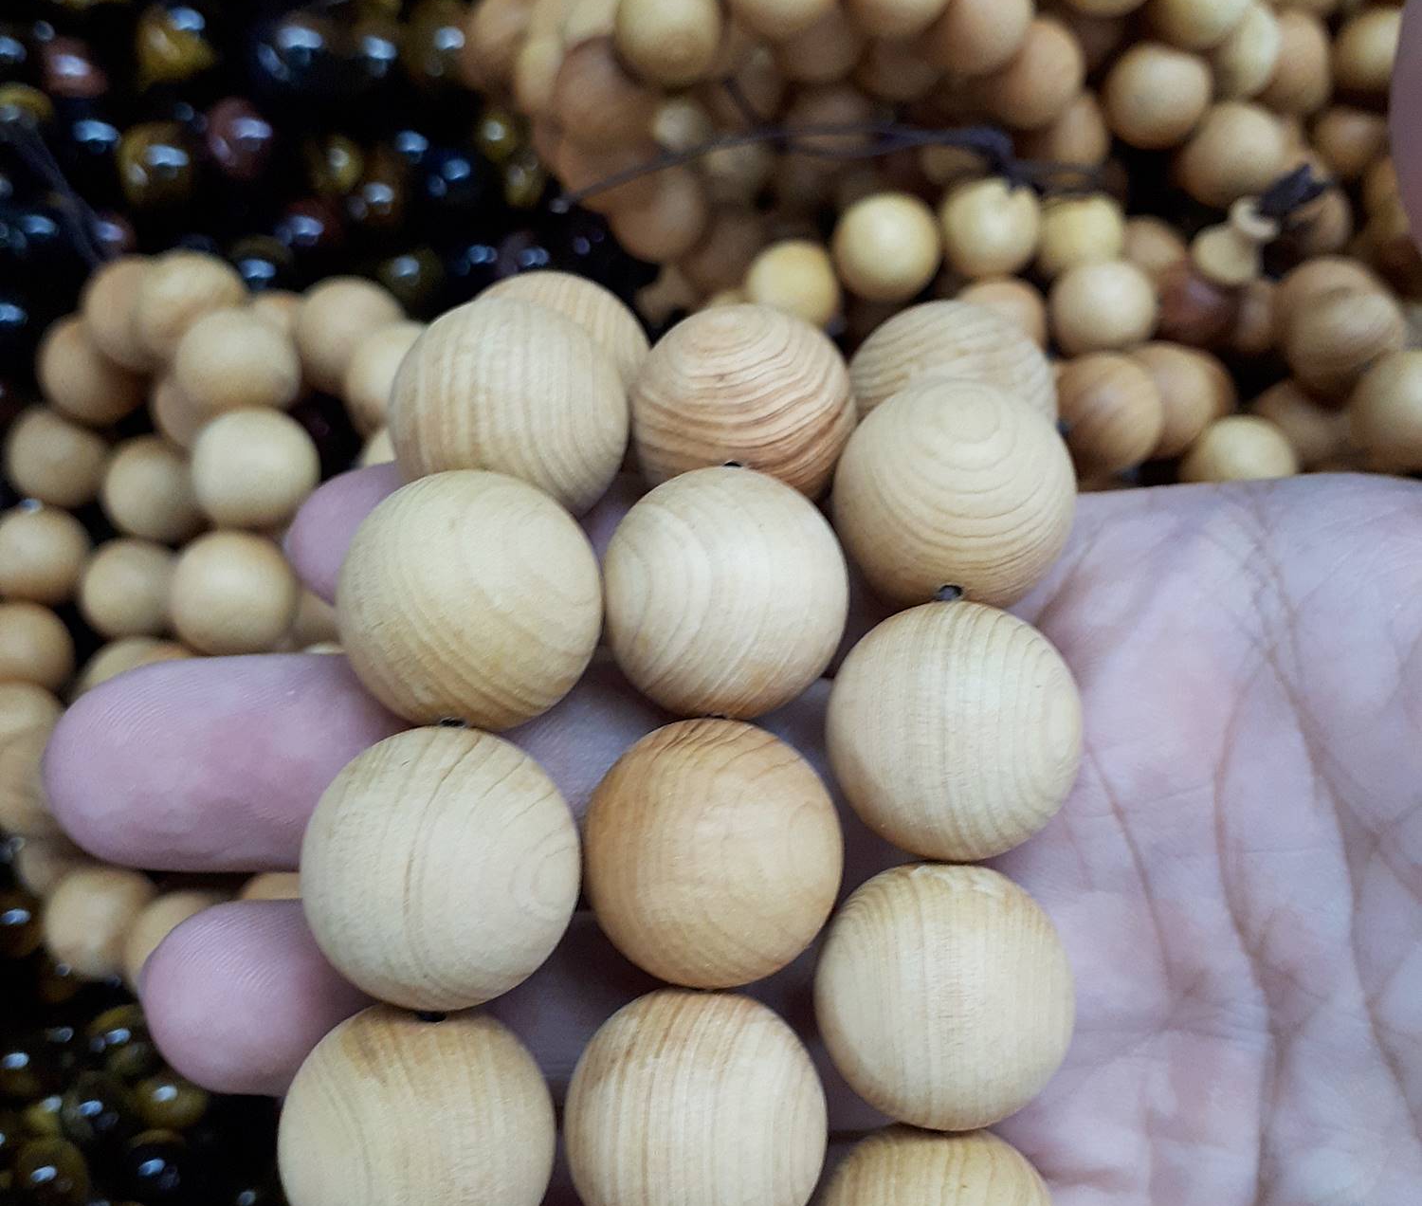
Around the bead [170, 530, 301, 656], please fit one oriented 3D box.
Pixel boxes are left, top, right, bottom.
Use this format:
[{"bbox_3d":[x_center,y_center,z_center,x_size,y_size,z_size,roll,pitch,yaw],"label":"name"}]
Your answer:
[{"bbox_3d":[-0.066,-0.001,0.205,0.017,0.017,0.017,0,57,0],"label":"bead"}]

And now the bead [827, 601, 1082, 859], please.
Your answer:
[{"bbox_3d":[0.019,0.010,0.116,0.020,0.020,0.020,0,58,0],"label":"bead"}]

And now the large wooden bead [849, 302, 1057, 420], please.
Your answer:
[{"bbox_3d":[0.023,-0.019,0.143,0.020,0.020,0.020,0,58,0],"label":"large wooden bead"}]

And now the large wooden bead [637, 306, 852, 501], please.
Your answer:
[{"bbox_3d":[0.003,-0.017,0.133,0.020,0.020,0.020,0,63,0],"label":"large wooden bead"}]

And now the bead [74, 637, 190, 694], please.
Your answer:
[{"bbox_3d":[-0.085,0.013,0.217,0.016,0.016,0.016,0,63,0],"label":"bead"}]

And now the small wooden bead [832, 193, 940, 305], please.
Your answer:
[{"bbox_3d":[0.028,-0.056,0.237,0.017,0.017,0.017,0,57,0],"label":"small wooden bead"}]

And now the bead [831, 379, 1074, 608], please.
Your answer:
[{"bbox_3d":[0.020,-0.009,0.124,0.020,0.020,0.020,0,58,0],"label":"bead"}]

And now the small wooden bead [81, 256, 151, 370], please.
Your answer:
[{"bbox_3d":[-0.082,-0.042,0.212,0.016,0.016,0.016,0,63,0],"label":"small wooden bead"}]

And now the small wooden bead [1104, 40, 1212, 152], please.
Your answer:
[{"bbox_3d":[0.069,-0.079,0.229,0.016,0.016,0.016,0,58,0],"label":"small wooden bead"}]

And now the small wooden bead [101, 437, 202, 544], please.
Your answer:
[{"bbox_3d":[-0.085,-0.017,0.227,0.016,0.016,0.016,0,58,0],"label":"small wooden bead"}]

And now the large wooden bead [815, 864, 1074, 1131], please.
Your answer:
[{"bbox_3d":[0.018,0.031,0.116,0.020,0.020,0.020,0,63,0],"label":"large wooden bead"}]

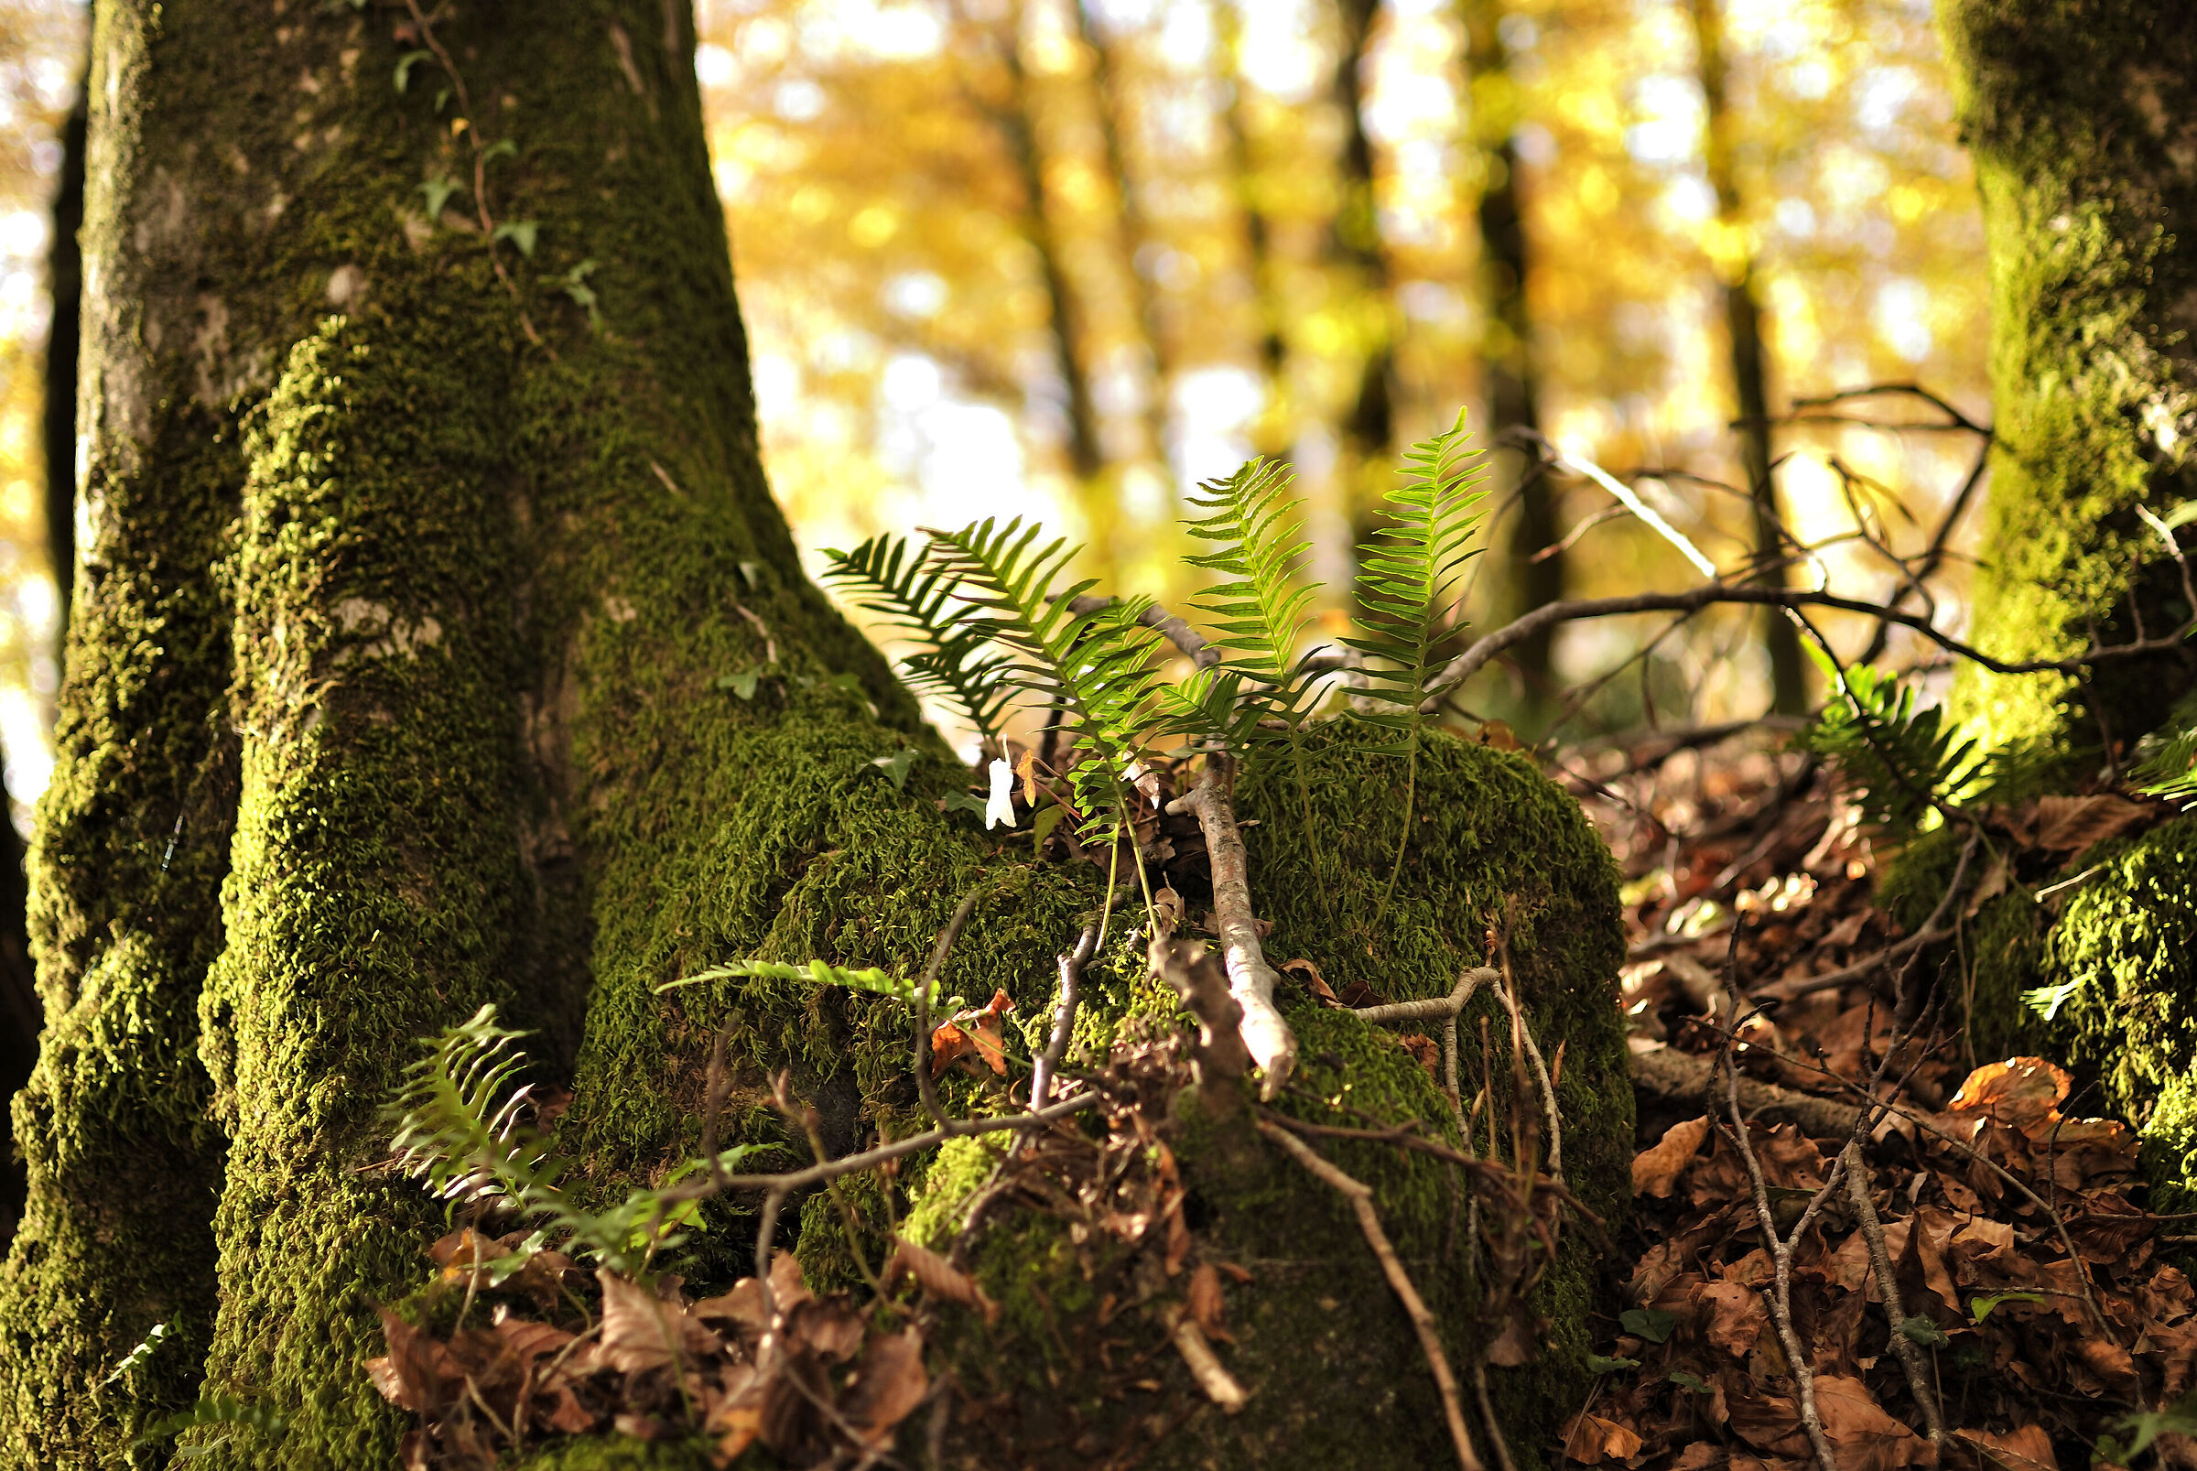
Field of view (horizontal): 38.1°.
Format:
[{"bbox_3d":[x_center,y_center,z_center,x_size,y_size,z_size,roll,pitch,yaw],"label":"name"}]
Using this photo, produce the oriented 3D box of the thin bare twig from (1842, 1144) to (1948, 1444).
[{"bbox_3d":[0.437,0.302,1.750,0.025,0.022,0.252,0,29,2],"label":"thin bare twig"}]

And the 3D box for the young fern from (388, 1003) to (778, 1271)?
[{"bbox_3d":[-0.257,0.200,1.570,0.180,0.125,0.120,-1,7,-6],"label":"young fern"}]

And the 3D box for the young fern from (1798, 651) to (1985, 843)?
[{"bbox_3d":[0.504,0.005,2.020,0.112,0.115,0.100,2,7,17],"label":"young fern"}]

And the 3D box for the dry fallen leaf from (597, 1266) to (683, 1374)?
[{"bbox_3d":[-0.219,0.281,1.520,0.042,0.053,0.020,-16,-24,-8],"label":"dry fallen leaf"}]

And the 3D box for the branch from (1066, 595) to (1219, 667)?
[{"bbox_3d":[0.027,-0.062,1.870,0.105,0.028,0.024,26,13,12],"label":"branch"}]

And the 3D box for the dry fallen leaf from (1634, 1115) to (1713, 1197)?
[{"bbox_3d":[0.338,0.247,1.870,0.040,0.020,0.064,28,56,25],"label":"dry fallen leaf"}]

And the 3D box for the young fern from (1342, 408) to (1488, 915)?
[{"bbox_3d":[0.169,-0.040,1.700,0.077,0.268,0.065,0,7,0],"label":"young fern"}]

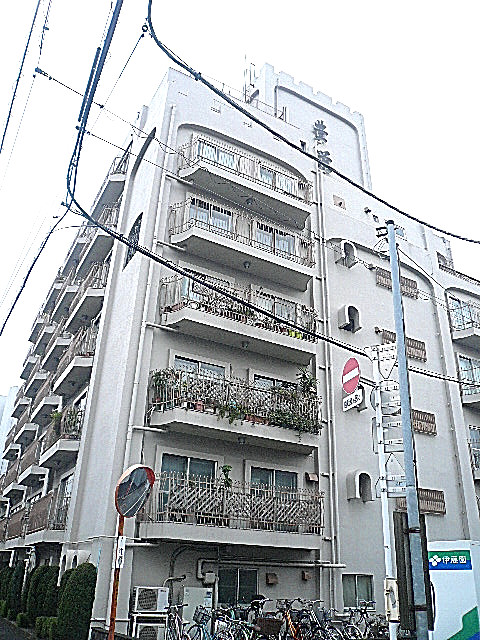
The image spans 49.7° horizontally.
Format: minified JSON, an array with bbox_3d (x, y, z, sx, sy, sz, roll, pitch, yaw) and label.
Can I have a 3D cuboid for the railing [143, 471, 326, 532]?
[{"bbox_3d":[0.056,5.046,13.976,5.525,1.137,0.750,16,-29,-25],"label":"railing"}]

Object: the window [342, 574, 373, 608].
[{"bbox_3d":[3.482,7.965,15.204,1.216,0.910,0.120,16,-29,-25],"label":"window"}]

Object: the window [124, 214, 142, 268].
[{"bbox_3d":[-3.731,-2.714,18.079,0.120,1.632,1.536,16,-30,-25],"label":"window"}]

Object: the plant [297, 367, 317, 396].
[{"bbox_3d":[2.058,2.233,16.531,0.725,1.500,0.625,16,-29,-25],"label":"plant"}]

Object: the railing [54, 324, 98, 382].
[{"bbox_3d":[-6.323,1.492,19.851,0.640,1.080,4.050,15,-29,-26],"label":"railing"}]

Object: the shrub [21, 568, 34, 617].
[{"bbox_3d":[-6.824,8.838,16.647,0.636,1.512,0.648,16,-30,-25],"label":"shrub"}]

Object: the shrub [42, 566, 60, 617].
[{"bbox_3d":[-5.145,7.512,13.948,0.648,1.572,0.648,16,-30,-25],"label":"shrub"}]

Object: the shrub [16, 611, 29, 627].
[{"bbox_3d":[-6.064,8.328,14.467,0.400,0.480,0.400,16,-29,-25],"label":"shrub"}]

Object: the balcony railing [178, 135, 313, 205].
[{"bbox_3d":[0.442,-5.042,18.516,5.300,1.060,0.900,15,-29,-26],"label":"balcony railing"}]

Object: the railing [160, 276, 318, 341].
[{"bbox_3d":[0.206,-0.104,16.004,5.220,1.092,0.972,16,-30,-25],"label":"railing"}]

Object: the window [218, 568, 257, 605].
[{"bbox_3d":[-0.066,7.071,13.706,1.212,0.867,0.120,16,-29,-25],"label":"window"}]

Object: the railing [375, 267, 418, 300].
[{"bbox_3d":[6.283,-1.441,20.825,2.148,0.864,0.336,16,-30,-25],"label":"railing"}]

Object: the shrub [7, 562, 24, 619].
[{"bbox_3d":[-7.705,9.230,17.763,0.750,1.650,0.750,15,-29,-26],"label":"shrub"}]

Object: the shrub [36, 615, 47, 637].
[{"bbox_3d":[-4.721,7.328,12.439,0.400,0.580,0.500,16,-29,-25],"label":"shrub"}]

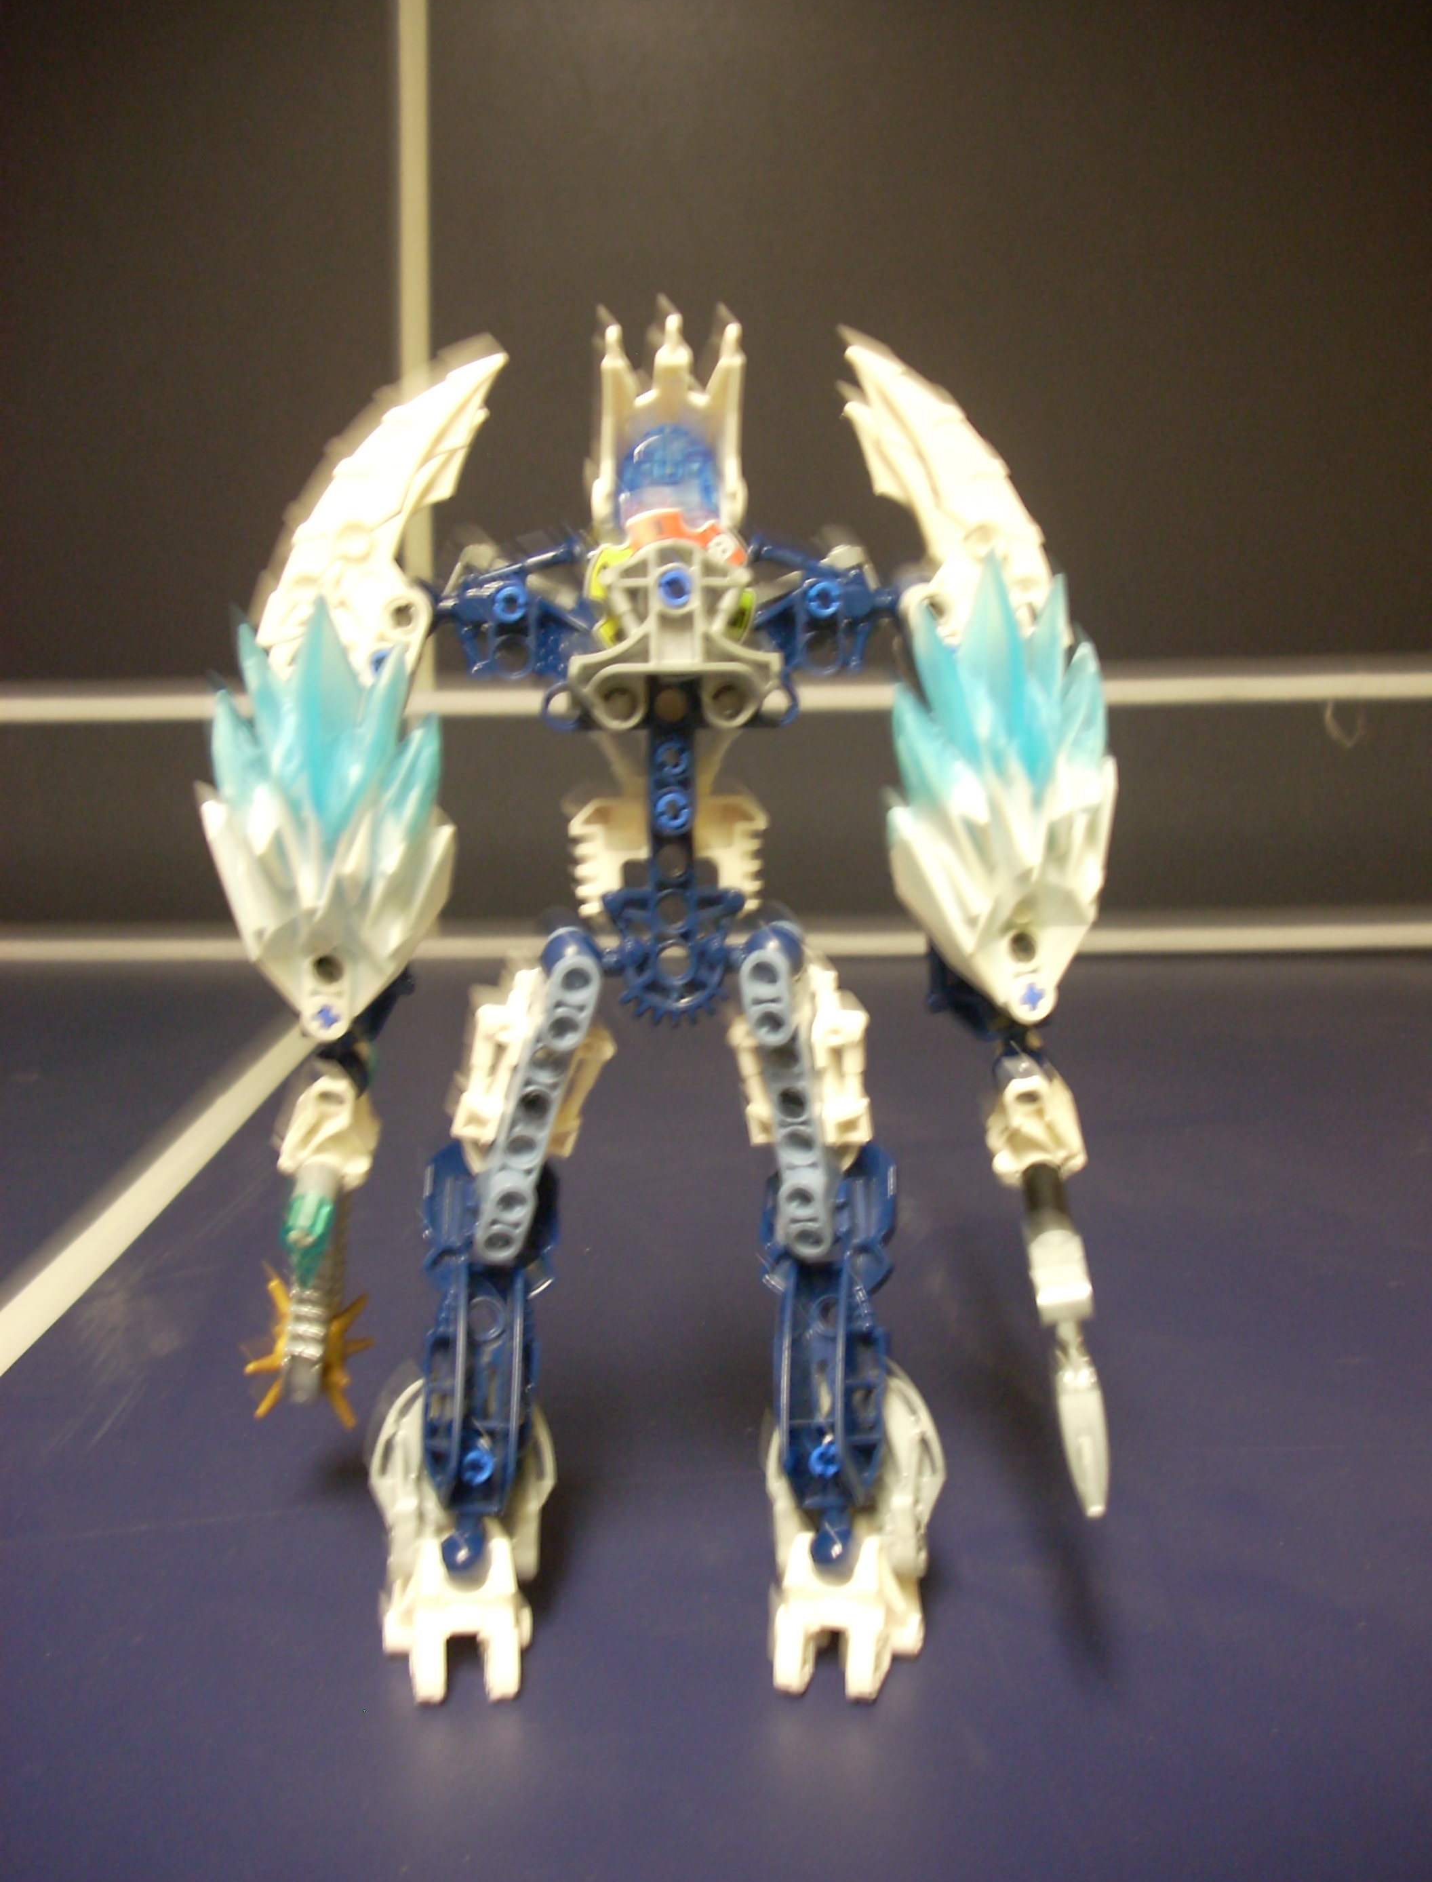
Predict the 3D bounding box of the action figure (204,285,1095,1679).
[{"bbox_3d":[-0.008,0.010,0.303,0.132,0.200,0.076,-1,9,-2],"label":"action figure"}]

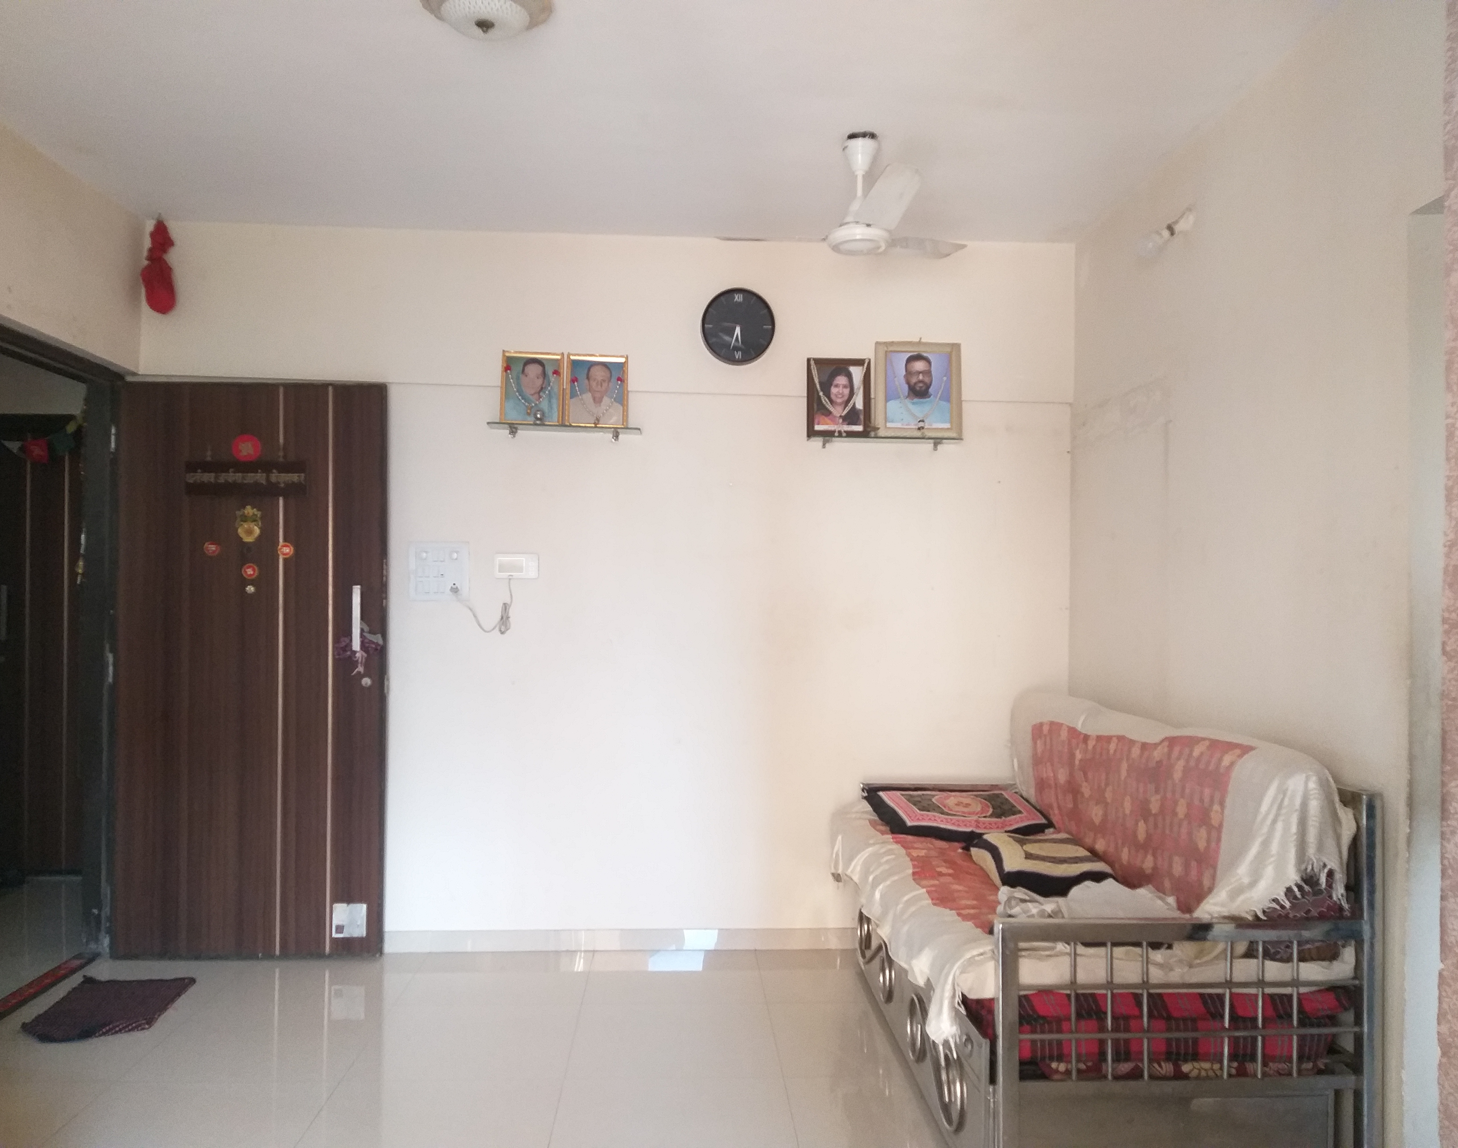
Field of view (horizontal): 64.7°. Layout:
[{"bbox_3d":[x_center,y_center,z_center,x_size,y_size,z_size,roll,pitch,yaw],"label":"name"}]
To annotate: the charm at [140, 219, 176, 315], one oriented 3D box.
[{"bbox_3d":[-2.030,-1.091,4.093,0.129,0.345,0.100,1,0,-3],"label":"charm"}]

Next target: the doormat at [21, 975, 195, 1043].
[{"bbox_3d":[-1.972,1.366,3.656,0.400,0.020,0.510,1,-1,-3],"label":"doormat"}]

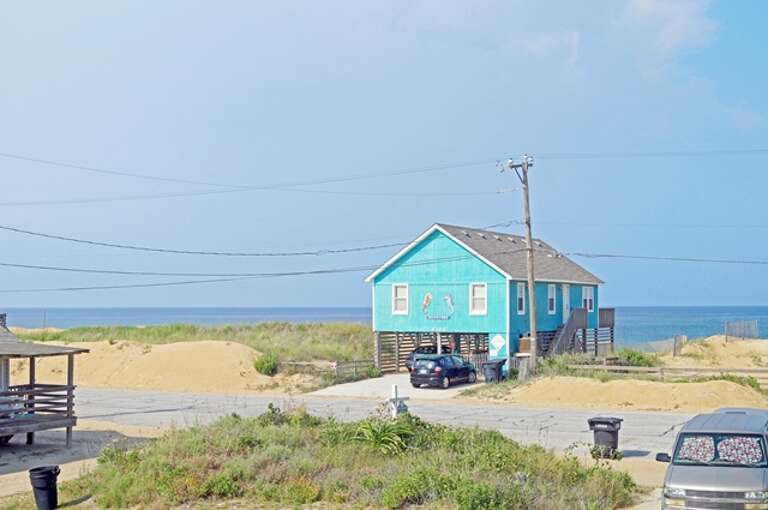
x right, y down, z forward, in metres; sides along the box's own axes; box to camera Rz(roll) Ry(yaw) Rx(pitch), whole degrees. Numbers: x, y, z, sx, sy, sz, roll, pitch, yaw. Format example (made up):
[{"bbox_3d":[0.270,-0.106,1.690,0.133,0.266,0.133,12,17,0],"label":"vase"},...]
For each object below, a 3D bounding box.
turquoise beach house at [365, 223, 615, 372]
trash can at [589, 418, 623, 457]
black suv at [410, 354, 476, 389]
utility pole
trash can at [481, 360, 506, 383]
[{"bbox_3d":[6.654,2.577,62.770,8.600,7.600,15.700,-2,-3,30],"label":"turquoise beach house"},{"bbox_3d":[6.221,5.100,30.798,0.720,1.100,0.860,-2,-3,31],"label":"trash can"},{"bbox_3d":[2.908,5.354,51.608,1.720,1.540,4.150,-2,-3,29],"label":"black suv"},{"bbox_3d":[6.337,0.467,52.033,1.700,10.350,0.700,-1,-3,10],"label":"utility pole"},{"bbox_3d":[4.951,5.287,49.809,0.730,1.100,0.880,-2,-3,30],"label":"trash can"}]

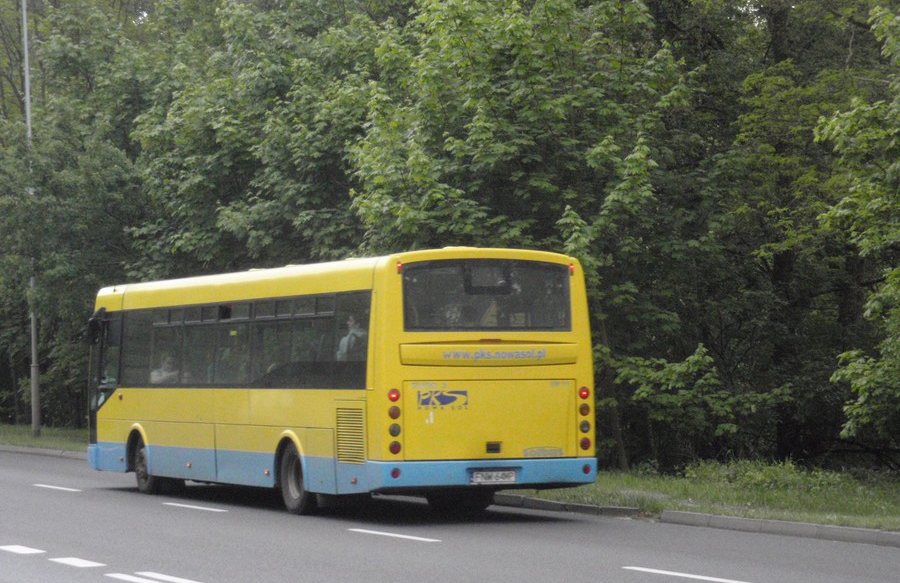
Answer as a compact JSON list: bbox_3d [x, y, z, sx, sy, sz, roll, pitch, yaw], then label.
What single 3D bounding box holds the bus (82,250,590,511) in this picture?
[{"bbox_3d":[-1.692,1.095,31.394,2.520,2.843,10.272,0,-2,-25],"label":"bus"}]

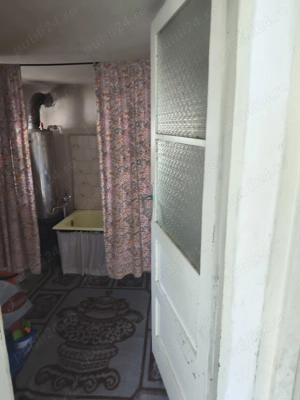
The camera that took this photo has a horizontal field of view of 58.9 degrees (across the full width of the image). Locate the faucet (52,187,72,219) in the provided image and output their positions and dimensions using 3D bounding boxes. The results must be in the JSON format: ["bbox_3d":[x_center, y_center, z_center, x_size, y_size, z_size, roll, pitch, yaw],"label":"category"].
[{"bbox_3d":[-0.990,0.040,3.000,0.140,0.320,0.200,11,17,41],"label":"faucet"}]

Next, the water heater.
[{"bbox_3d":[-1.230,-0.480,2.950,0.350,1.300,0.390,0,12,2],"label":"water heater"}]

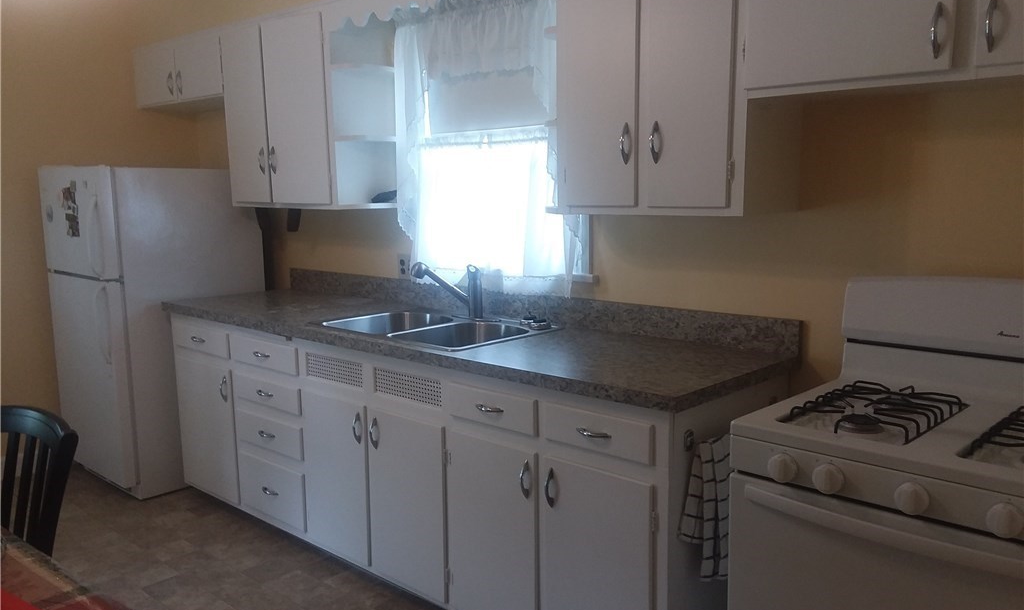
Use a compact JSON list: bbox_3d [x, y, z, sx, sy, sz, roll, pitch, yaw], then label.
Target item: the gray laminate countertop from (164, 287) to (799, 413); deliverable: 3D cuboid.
[{"bbox_3d":[-0.374,0.092,3.087,2.685,0.037,0.720,7,11,41],"label":"gray laminate countertop"}]

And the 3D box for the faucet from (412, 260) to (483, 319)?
[{"bbox_3d":[-0.245,-0.044,3.101,0.310,0.225,0.065,-7,10,-36],"label":"faucet"}]

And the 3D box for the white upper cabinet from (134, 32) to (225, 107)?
[{"bbox_3d":[-1.643,-1.230,4.310,0.935,0.306,0.347,7,11,41],"label":"white upper cabinet"}]

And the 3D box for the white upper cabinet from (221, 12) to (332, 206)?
[{"bbox_3d":[-0.970,-0.878,3.766,0.807,0.827,0.347,7,11,41],"label":"white upper cabinet"}]

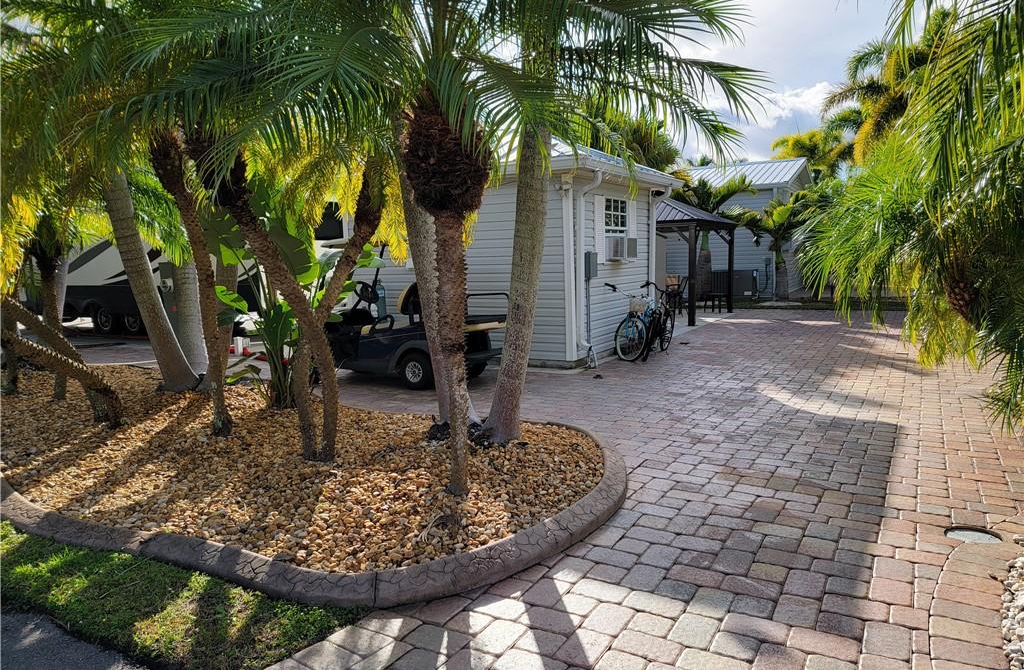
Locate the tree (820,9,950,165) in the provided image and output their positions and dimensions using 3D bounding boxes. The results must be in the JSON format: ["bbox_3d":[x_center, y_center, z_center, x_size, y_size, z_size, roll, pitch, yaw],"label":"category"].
[{"bbox_3d":[11.666,-5.382,22.000,4.200,8.500,4.200,2,7,30],"label":"tree"}]

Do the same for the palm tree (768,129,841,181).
[{"bbox_3d":[12.111,-5.123,29.000,3.400,6.400,3.400,2,7,30],"label":"palm tree"}]

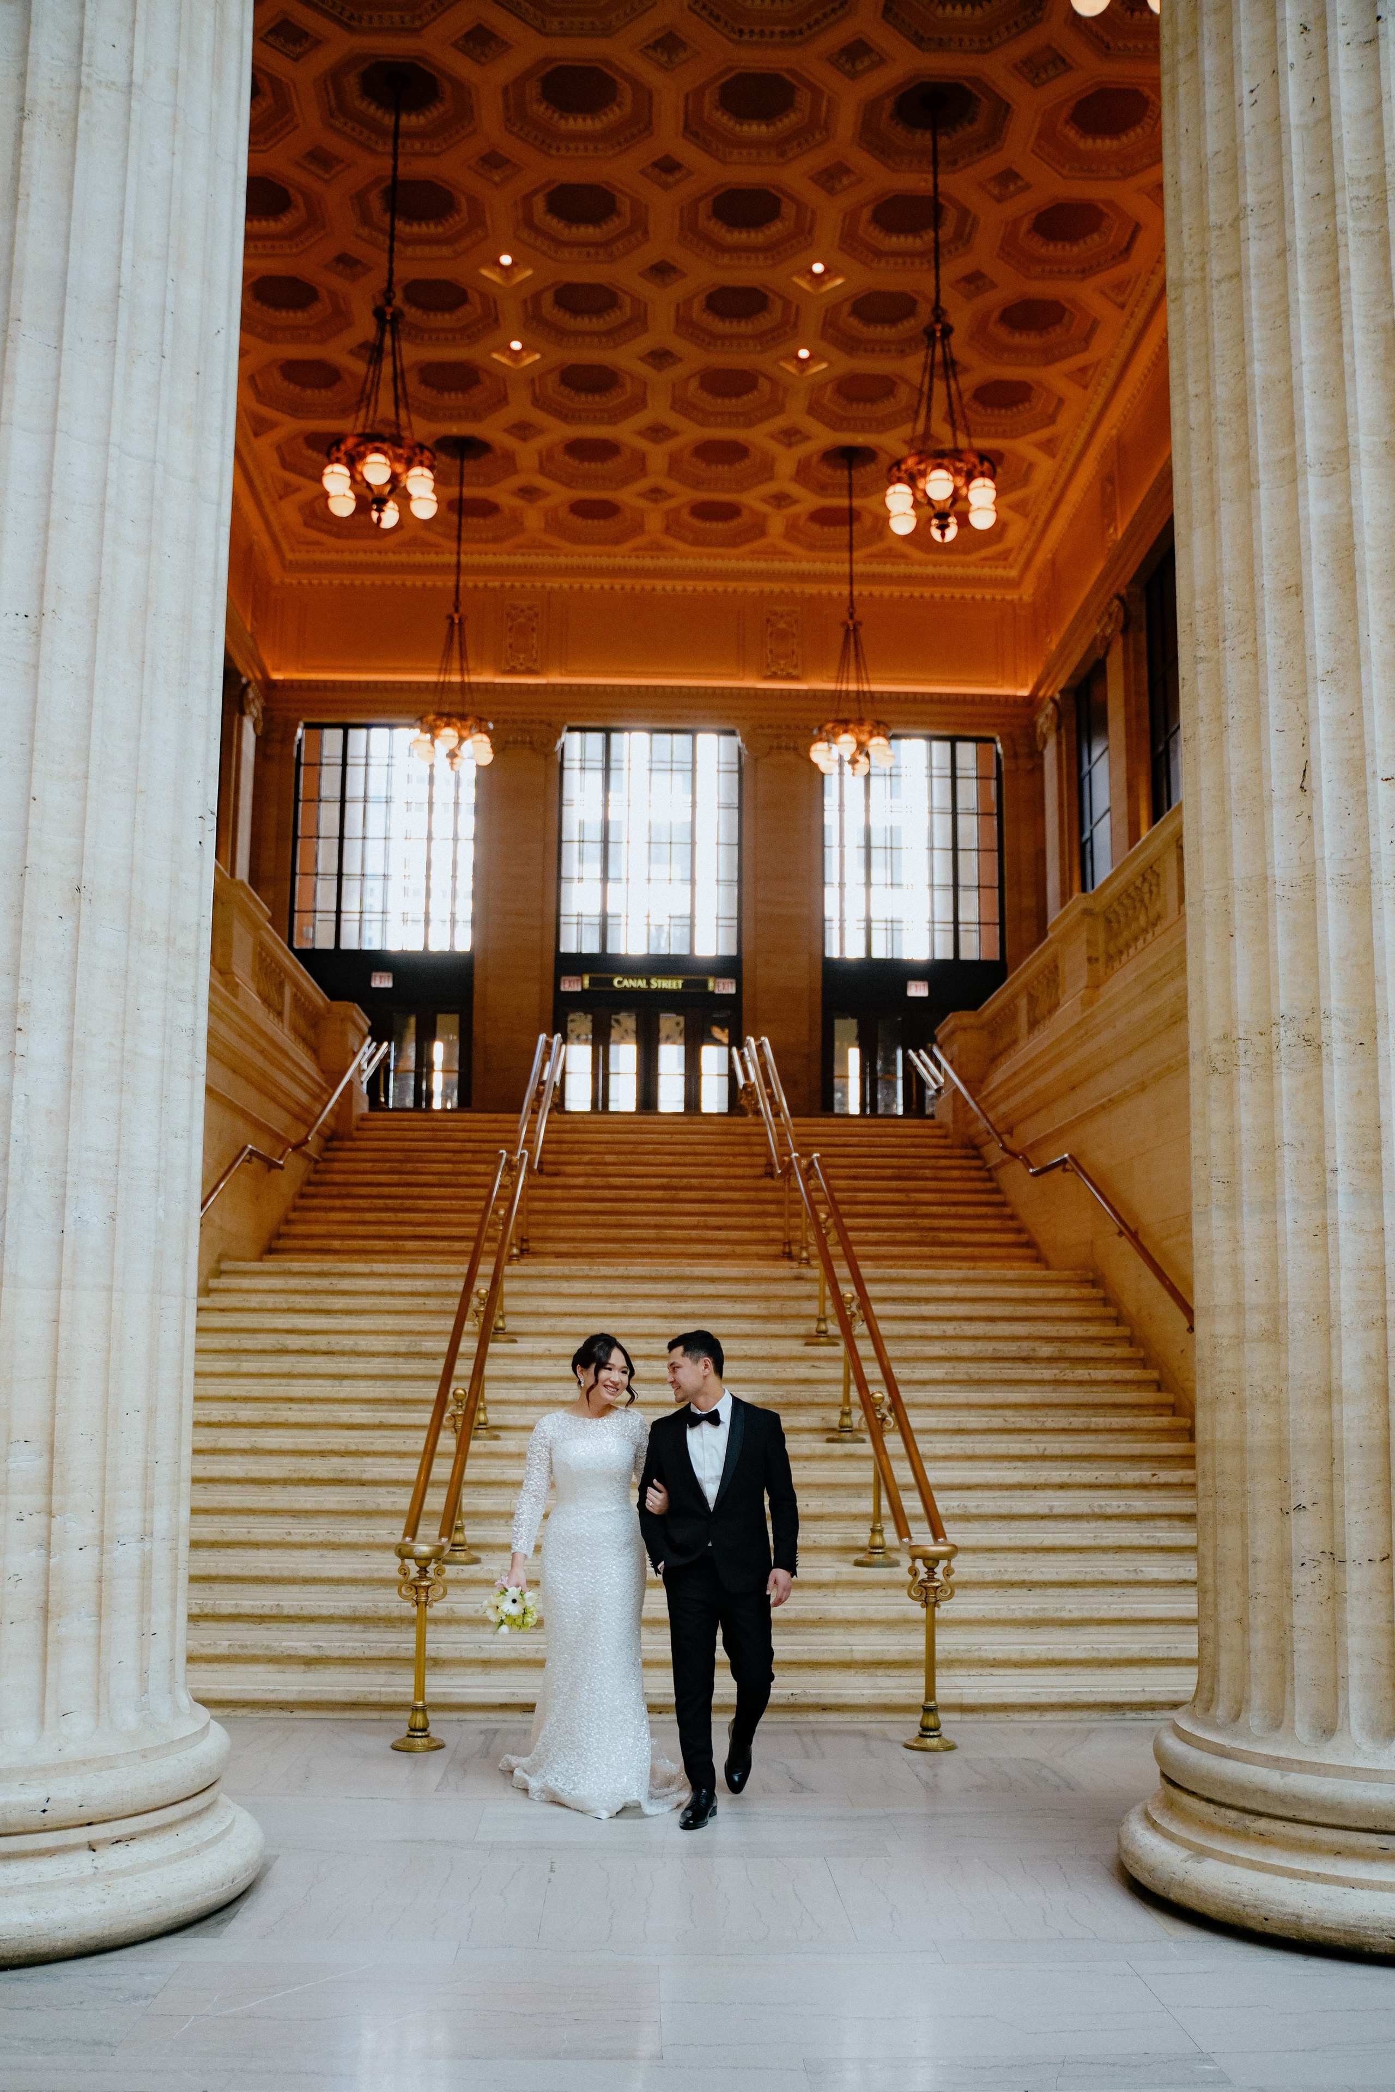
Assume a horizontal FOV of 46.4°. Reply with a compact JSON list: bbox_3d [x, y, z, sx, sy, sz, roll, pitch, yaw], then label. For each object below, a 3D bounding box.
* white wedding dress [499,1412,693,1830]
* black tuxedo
[{"bbox_3d":[-0.410,2.189,6.468,0.742,1.466,0.750,1,-11,-2],"label":"white wedding dress"},{"bbox_3d":[0.086,2.099,6.302,0.616,1.462,0.470,-1,-11,4],"label":"black tuxedo"}]

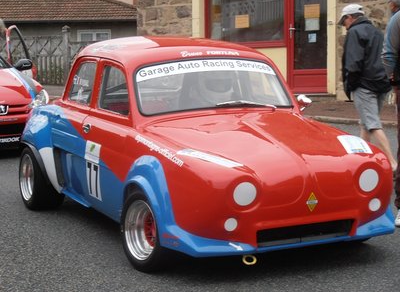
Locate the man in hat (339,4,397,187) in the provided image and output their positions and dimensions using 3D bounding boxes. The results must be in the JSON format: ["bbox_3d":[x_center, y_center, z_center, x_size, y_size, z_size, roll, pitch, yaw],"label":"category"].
[{"bbox_3d":[1.585,-0.491,12.100,0.480,1.700,0.540,5,9,36],"label":"man in hat"}]

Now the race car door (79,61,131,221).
[{"bbox_3d":[-0.609,-0.064,8.787,0.200,1.040,0.800,-5,9,-25],"label":"race car door"}]

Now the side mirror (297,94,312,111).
[{"bbox_3d":[0.739,-0.305,9.067,0.115,0.100,0.090,-5,9,-25],"label":"side mirror"}]

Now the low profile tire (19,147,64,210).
[{"bbox_3d":[-1.220,0.234,9.998,0.265,0.515,0.515,-5,9,-25],"label":"low profile tire"}]

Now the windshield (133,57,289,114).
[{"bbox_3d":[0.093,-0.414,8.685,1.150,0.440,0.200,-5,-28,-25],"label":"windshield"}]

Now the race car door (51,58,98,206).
[{"bbox_3d":[-0.910,-0.149,9.413,0.200,1.010,0.680,-5,9,-25],"label":"race car door"}]

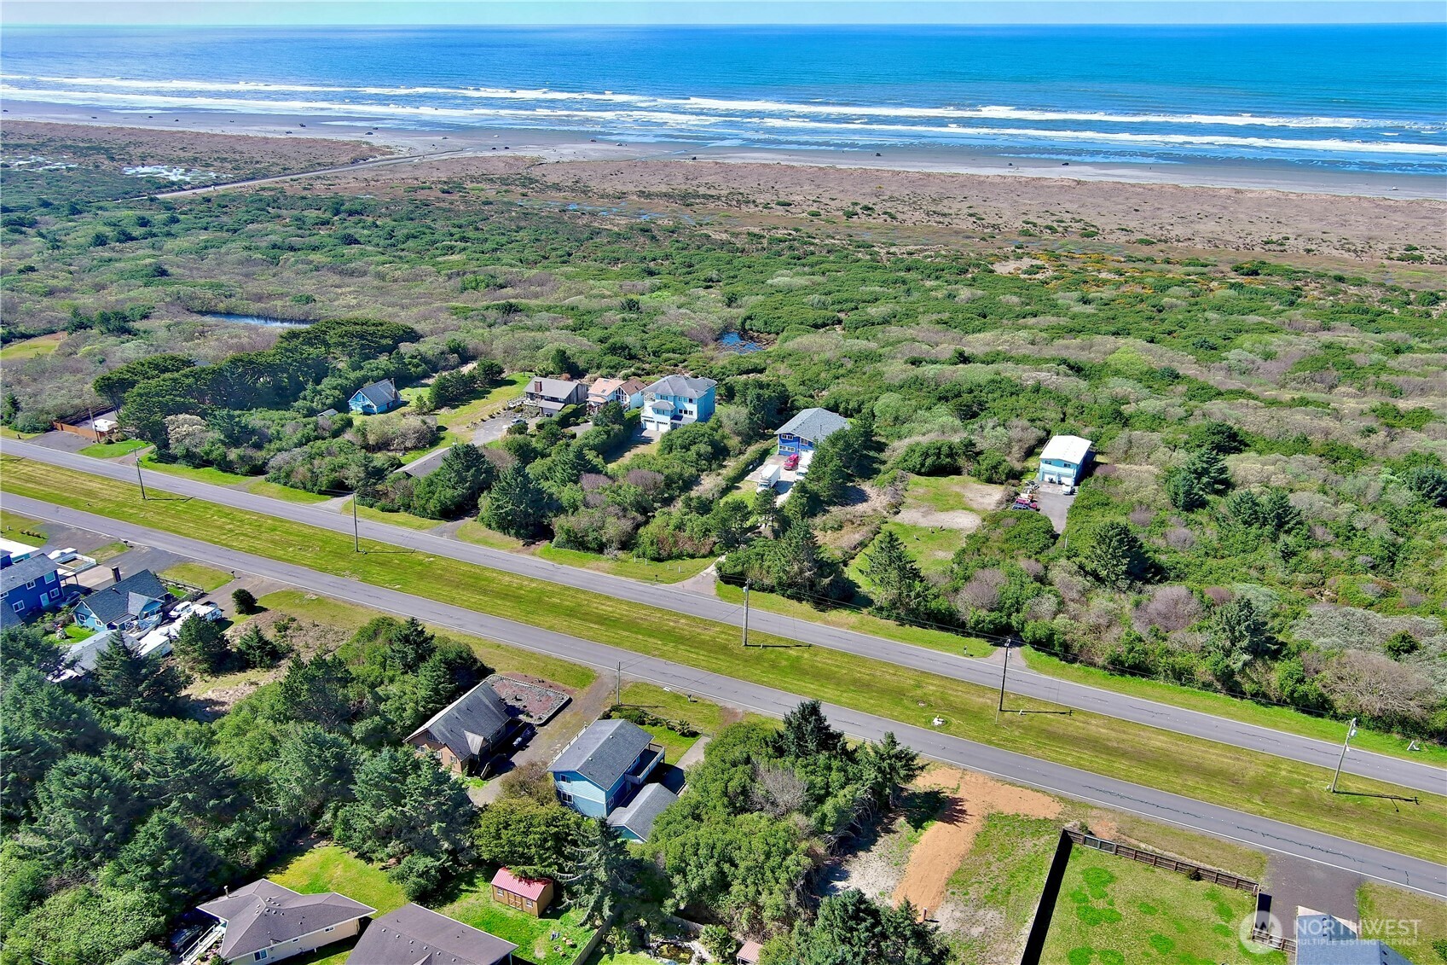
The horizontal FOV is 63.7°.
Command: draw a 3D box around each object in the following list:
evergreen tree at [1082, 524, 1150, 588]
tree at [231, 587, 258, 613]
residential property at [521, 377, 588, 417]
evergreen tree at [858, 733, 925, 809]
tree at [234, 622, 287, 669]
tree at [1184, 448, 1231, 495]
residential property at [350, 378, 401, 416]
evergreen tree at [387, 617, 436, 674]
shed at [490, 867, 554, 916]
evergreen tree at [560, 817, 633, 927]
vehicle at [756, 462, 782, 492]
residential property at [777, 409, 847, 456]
[{"bbox_3d":[73.928,12.888,216.490,11.900,12.000,11.900,0,22,0],"label":"evergreen tree"},{"bbox_3d":[-81.523,20.007,198.135,4.300,4.300,4.300,0,22,0],"label":"tree"},{"bbox_3d":[-44.150,-22.454,303.040,13.600,7.000,12.200,11,24,26],"label":"residential property"},{"bbox_3d":[21.944,36.751,149.309,8.400,10.987,8.400,0,22,0],"label":"evergreen tree"},{"bbox_3d":[-72.590,25.012,181.904,7.400,7.000,7.400,0,22,0],"label":"tree"},{"bbox_3d":[104.384,-2.283,248.114,9.800,10.141,9.800,0,22,0],"label":"tree"},{"bbox_3d":[-90.387,-22.346,301.896,9.200,6.200,11.000,10,24,23],"label":"residential property"},{"bbox_3d":[-50.327,25.767,187.631,7.400,9.400,7.400,0,22,0],"label":"evergreen tree"},{"bbox_3d":[-22.890,46.674,134.366,6.129,3.677,3.524,10,24,24],"label":"shed"},{"bbox_3d":[-14.498,44.438,135.290,8.800,13.400,8.800,0,22,0],"label":"evergreen tree"},{"bbox_3d":[10.393,-0.608,261.910,2.500,3.500,9.400,8,23,19],"label":"vehicle"},{"bbox_3d":[21.390,-11.553,276.743,11.800,6.300,18.500,9,24,22],"label":"residential property"}]

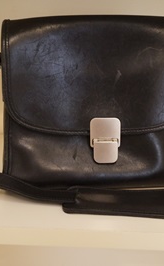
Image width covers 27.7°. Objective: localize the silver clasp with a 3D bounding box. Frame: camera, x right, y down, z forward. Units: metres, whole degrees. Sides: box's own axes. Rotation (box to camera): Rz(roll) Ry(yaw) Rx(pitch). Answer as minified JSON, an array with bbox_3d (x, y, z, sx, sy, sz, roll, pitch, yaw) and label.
[{"bbox_3d":[0.027,0.009,0.380,0.035,0.052,0.010,0,6,1],"label":"silver clasp"}]

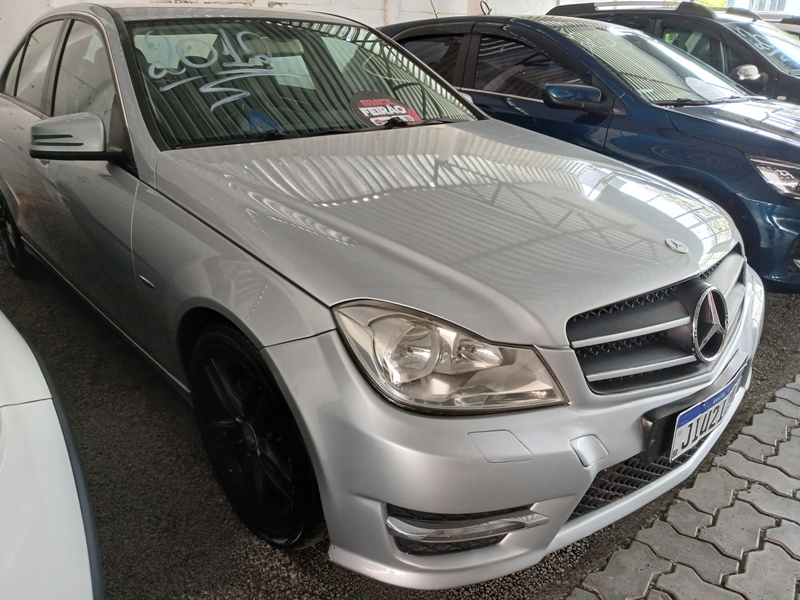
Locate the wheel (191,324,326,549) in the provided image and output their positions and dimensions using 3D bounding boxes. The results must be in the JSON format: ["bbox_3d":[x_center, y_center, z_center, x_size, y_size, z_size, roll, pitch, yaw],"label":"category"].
[{"bbox_3d":[-0.337,0.327,1.636,0.230,0.630,0.635,-18,28,-38],"label":"wheel"}]

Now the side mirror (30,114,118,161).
[{"bbox_3d":[-1.003,-0.509,1.863,0.245,0.145,0.130,-18,28,-38],"label":"side mirror"}]

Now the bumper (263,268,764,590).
[{"bbox_3d":[0.568,0.170,1.738,1.770,0.560,0.670,-18,28,-38],"label":"bumper"}]

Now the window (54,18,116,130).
[{"bbox_3d":[-1.226,-0.871,2.348,0.070,0.430,0.760,6,12,-45],"label":"window"}]

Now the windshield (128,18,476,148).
[{"bbox_3d":[-0.324,-0.889,2.388,1.480,0.150,0.800,-18,59,-38],"label":"windshield"}]

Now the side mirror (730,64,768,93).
[{"bbox_3d":[2.733,-1.732,4.700,0.250,0.190,0.160,-18,28,-38],"label":"side mirror"}]

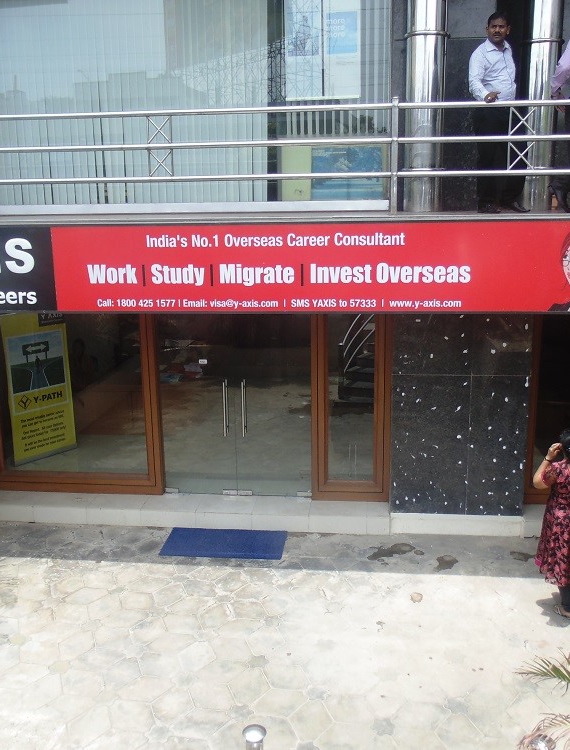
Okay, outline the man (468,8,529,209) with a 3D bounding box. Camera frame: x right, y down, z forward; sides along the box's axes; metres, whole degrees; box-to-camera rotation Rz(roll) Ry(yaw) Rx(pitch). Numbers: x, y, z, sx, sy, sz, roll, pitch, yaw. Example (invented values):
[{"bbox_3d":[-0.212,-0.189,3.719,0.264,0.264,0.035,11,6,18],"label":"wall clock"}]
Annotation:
[{"bbox_3d":[1.843,-2.253,6.263,0.500,1.660,0.400,-5,12,-18],"label":"man"}]

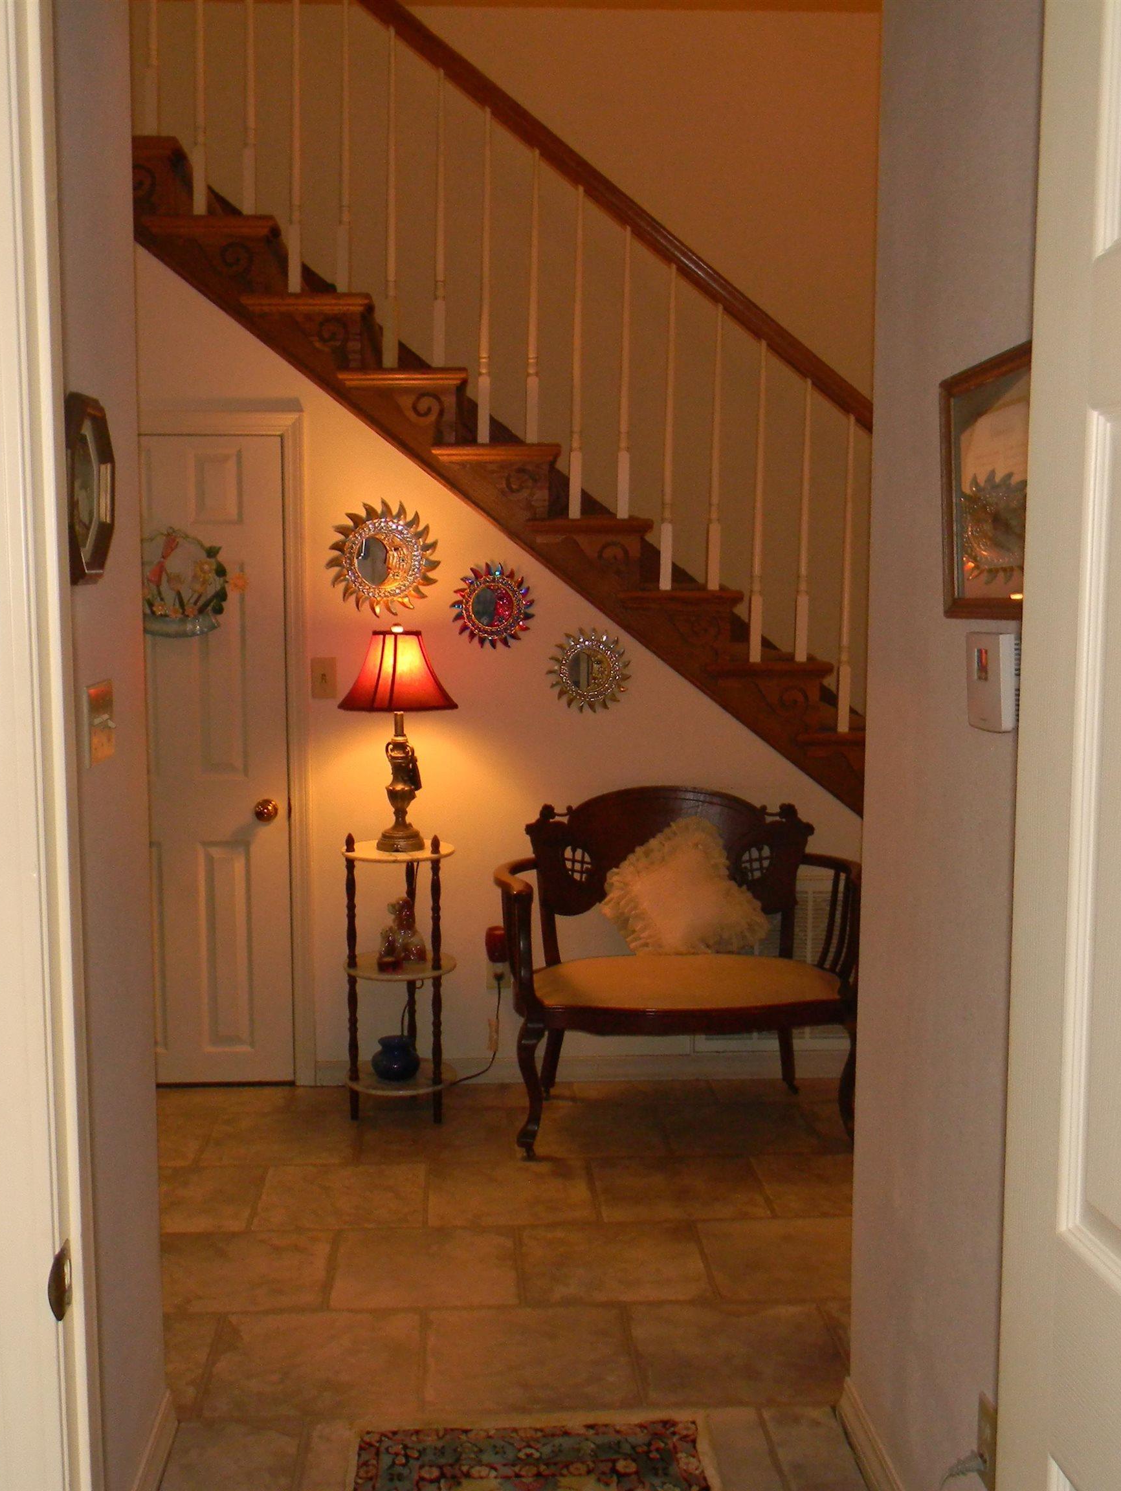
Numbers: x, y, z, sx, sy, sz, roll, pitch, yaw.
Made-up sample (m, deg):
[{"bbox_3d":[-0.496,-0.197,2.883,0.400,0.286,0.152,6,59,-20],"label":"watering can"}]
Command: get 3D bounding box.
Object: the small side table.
[{"bbox_3d":[-0.434,0.615,4.339,0.300,0.780,0.295,0,7,-3],"label":"small side table"}]

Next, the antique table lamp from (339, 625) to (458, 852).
[{"bbox_3d":[-0.426,-0.020,4.261,0.313,0.596,0.300,0,7,-3],"label":"antique table lamp"}]

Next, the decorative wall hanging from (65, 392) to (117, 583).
[{"bbox_3d":[-0.651,-0.357,2.255,0.028,0.263,0.255,0,7,-3],"label":"decorative wall hanging"}]

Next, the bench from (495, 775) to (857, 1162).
[{"bbox_3d":[0.323,0.575,4.275,1.000,0.880,0.590,0,7,-6],"label":"bench"}]

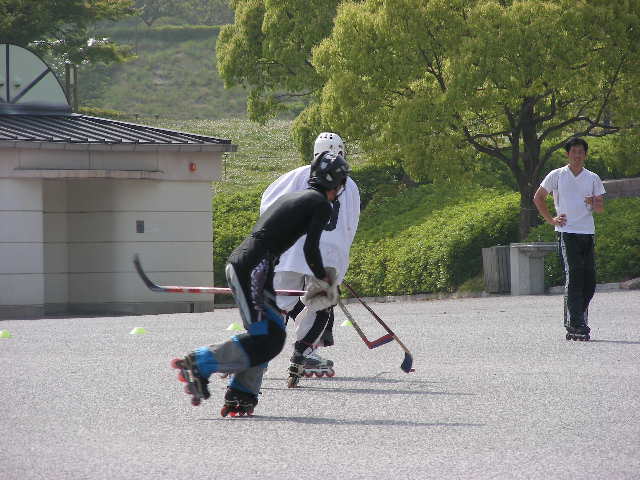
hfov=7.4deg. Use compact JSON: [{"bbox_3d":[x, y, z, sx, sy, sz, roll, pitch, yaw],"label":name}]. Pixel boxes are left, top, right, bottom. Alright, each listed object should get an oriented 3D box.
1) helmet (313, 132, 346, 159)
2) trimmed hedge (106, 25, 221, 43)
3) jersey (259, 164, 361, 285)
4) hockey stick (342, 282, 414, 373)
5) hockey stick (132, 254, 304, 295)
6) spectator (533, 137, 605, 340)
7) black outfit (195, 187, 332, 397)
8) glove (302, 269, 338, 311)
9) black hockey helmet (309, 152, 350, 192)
[{"bbox_3d":[0.065,-0.633,34.200,0.220,0.210,0.280,0,0,22],"label":"helmet"},{"bbox_3d":[-5.349,-7.059,170.000,4.800,0.680,1.200,0,0,-6],"label":"trimmed hedge"},{"bbox_3d":[-0.065,-0.113,34.100,0.620,0.800,0.420,0,0,30],"label":"jersey"},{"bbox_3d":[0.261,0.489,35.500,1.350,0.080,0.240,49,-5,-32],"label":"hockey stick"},{"bbox_3d":[-0.529,0.218,29.700,1.280,0.260,0.080,2,1,22],"label":"hockey stick"},{"bbox_3d":[2.193,-0.013,43.900,0.630,1.800,0.400,0,0,-10],"label":"spectator"},{"bbox_3d":[-0.335,0.305,29.500,0.780,1.250,0.500,0,0,-21],"label":"black outfit"},{"bbox_3d":[0.003,0.293,29.400,0.200,0.260,0.170,18,0,-33],"label":"glove"},{"bbox_3d":[0.057,-0.402,29.600,0.280,0.220,0.210,10,3,-31],"label":"black hockey helmet"}]

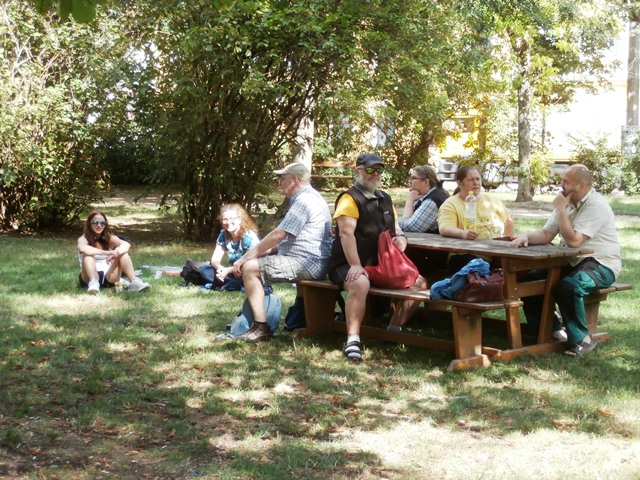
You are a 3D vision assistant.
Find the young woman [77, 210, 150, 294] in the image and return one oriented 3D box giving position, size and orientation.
[{"bbox_3d":[-1.930,0.102,11.880,0.640,0.750,0.780,-1,5,-13],"label":"young woman"}]

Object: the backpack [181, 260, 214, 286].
[{"bbox_3d":[-1.170,0.326,12.232,0.360,0.240,0.270,2,6,17],"label":"backpack"}]

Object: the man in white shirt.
[{"bbox_3d":[1.756,0.138,8.656,0.780,1.270,0.580,-4,7,-37],"label":"man in white shirt"}]

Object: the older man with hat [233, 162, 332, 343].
[{"bbox_3d":[-0.290,0.075,9.176,0.740,1.300,0.520,0,5,5],"label":"older man with hat"}]

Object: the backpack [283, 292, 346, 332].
[{"bbox_3d":[-0.040,0.533,9.710,0.440,0.290,0.280,2,6,17],"label":"backpack"}]

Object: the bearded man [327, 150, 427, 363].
[{"bbox_3d":[0.355,0.085,8.849,0.800,1.340,0.740,-4,7,-39],"label":"bearded man"}]

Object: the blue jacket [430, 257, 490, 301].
[{"bbox_3d":[0.920,0.256,8.198,0.400,0.260,0.260,1,5,11],"label":"blue jacket"}]

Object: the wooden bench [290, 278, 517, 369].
[{"bbox_3d":[0.547,0.562,8.633,0.430,0.431,1.836,-4,7,-39],"label":"wooden bench"}]

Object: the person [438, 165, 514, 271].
[{"bbox_3d":[1.120,0.059,9.626,0.600,1.250,0.750,1,5,14],"label":"person"}]

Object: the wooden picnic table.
[{"bbox_3d":[1.017,0.384,9.004,0.640,0.717,1.840,-4,7,-40],"label":"wooden picnic table"}]

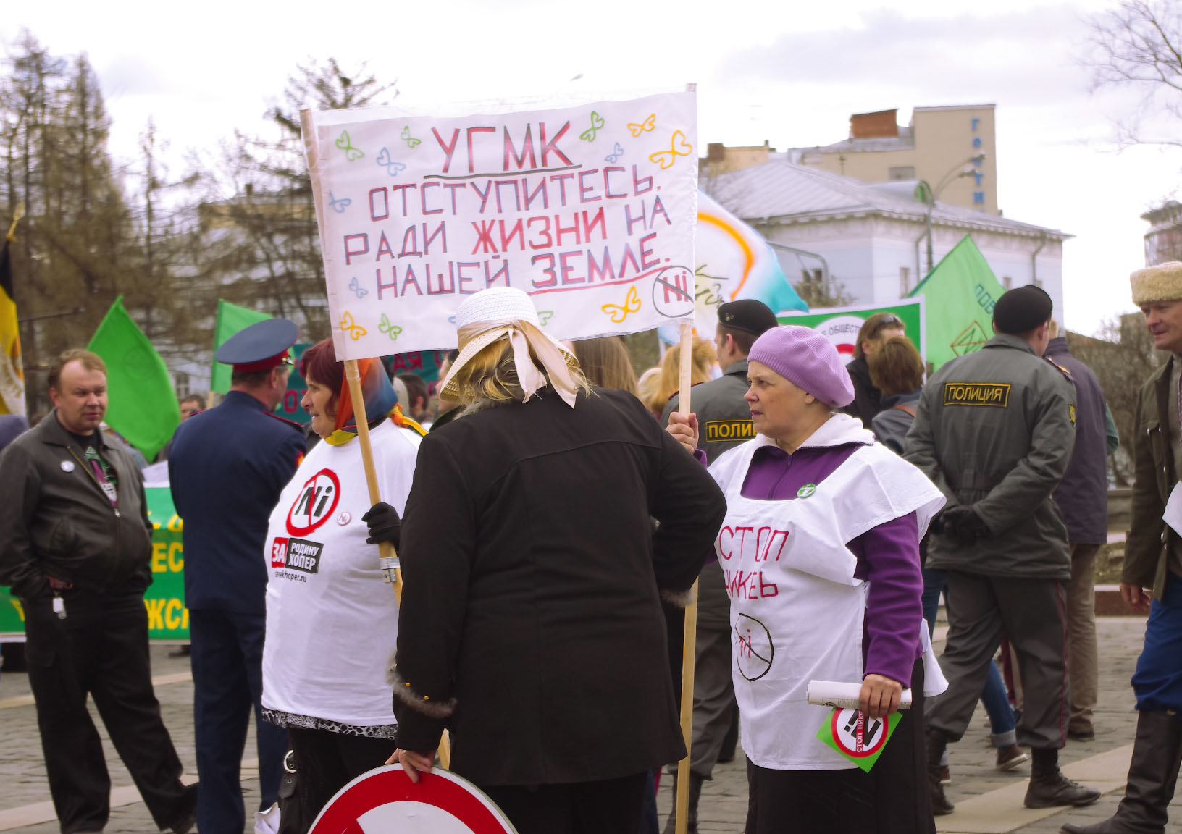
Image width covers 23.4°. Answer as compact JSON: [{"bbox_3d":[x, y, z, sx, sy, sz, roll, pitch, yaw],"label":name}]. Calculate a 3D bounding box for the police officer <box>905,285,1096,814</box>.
[{"bbox_3d":[1.372,0.445,9.600,0.560,1.780,0.460,0,1,36],"label":"police officer"}]

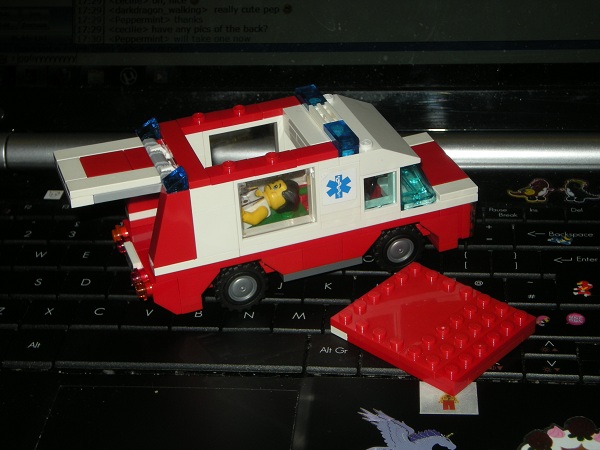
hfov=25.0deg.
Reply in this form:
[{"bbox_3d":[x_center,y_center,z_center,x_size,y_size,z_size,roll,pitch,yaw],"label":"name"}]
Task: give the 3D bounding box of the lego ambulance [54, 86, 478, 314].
[{"bbox_3d":[-0.012,-0.011,0.518,0.152,0.063,0.048,-13,33,-14],"label":"lego ambulance"}]

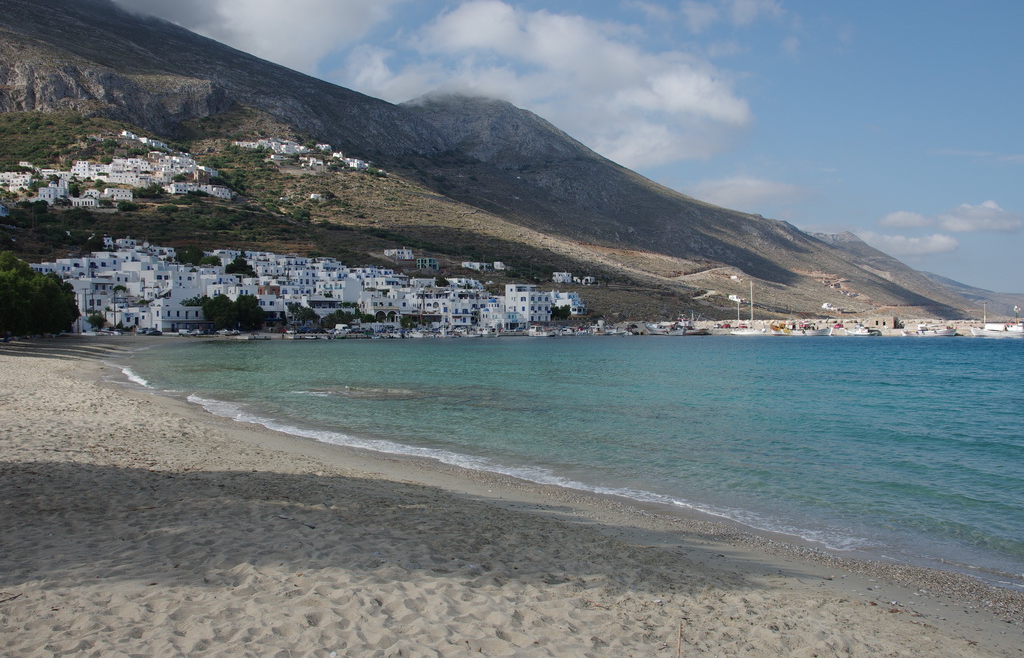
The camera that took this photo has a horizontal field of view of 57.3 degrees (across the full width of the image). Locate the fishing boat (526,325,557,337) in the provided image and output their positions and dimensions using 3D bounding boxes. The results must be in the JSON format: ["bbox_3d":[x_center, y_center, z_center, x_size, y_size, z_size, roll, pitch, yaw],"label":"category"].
[{"bbox_3d":[8.960,0.530,275.000,7.800,3.500,2.800,0,0,12],"label":"fishing boat"}]

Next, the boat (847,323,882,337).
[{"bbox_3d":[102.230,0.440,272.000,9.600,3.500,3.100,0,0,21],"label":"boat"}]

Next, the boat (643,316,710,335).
[{"bbox_3d":[51.600,-0.840,292.000,19.000,5.600,5.500,0,0,14],"label":"boat"}]

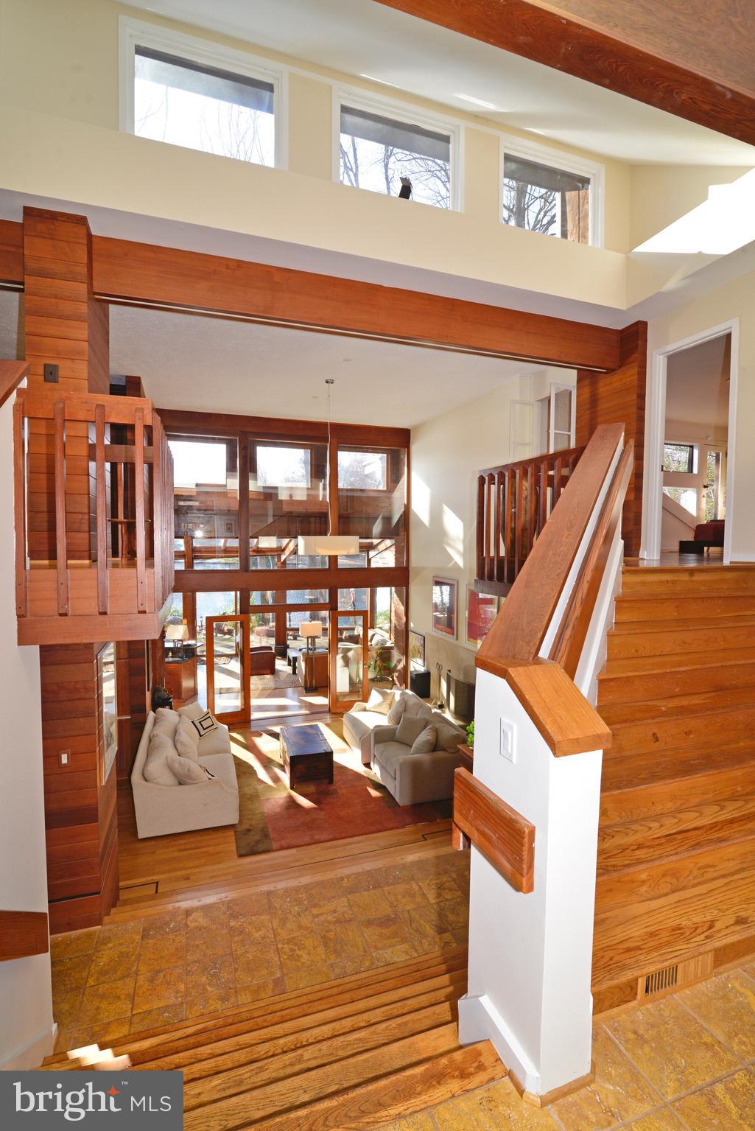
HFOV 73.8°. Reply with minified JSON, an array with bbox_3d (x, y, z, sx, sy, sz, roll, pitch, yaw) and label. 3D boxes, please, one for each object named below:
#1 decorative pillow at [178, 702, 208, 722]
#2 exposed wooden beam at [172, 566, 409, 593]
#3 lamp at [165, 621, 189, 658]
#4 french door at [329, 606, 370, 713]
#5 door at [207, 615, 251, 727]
[{"bbox_3d":[-2.742,2.301,7.534,0.160,0.430,0.470,-36,-13,22],"label":"decorative pillow"},{"bbox_3d":[-1.583,0.256,9.350,4.580,0.395,0.170,-1,4,-19],"label":"exposed wooden beam"},{"bbox_3d":[-4.415,1.633,11.121,0.420,0.769,0.340,1,3,11],"label":"lamp"},{"bbox_3d":[-0.531,1.846,9.672,0.755,2.000,0.060,0,4,-15],"label":"french door"},{"bbox_3d":[-2.639,1.875,8.947,0.745,2.000,0.060,-1,4,-22],"label":"door"}]

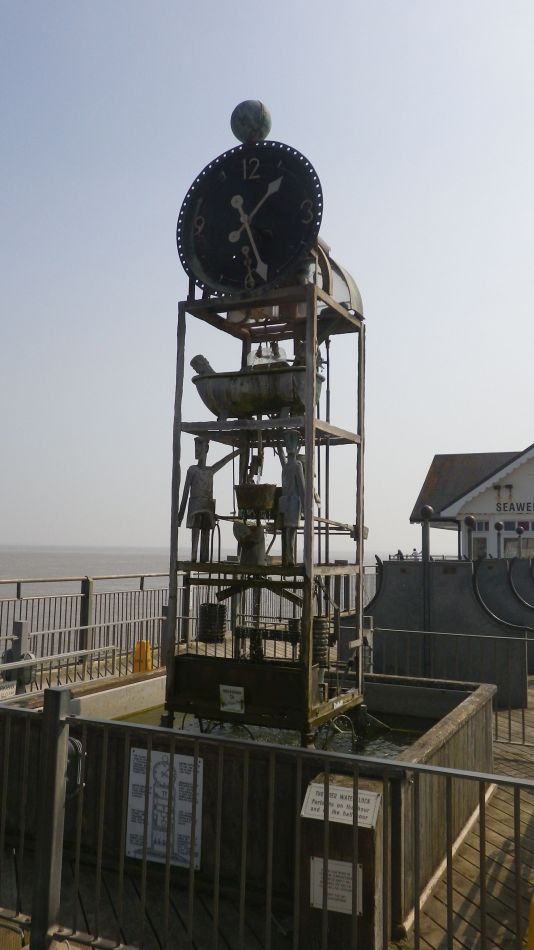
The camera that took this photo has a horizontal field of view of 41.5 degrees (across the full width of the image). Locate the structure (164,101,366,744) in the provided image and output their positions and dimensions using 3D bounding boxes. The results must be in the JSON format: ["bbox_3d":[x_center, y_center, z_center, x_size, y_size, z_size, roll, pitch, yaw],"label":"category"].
[{"bbox_3d":[0.037,-0.398,4.659,1.000,3.954,0.946,-2,-7,26],"label":"structure"}]

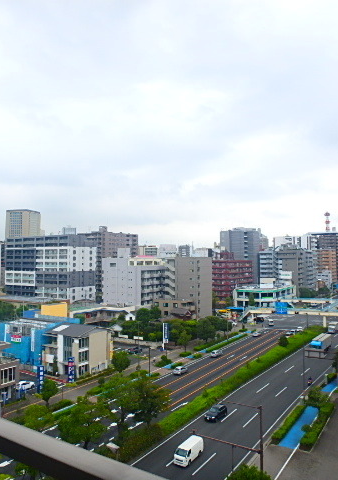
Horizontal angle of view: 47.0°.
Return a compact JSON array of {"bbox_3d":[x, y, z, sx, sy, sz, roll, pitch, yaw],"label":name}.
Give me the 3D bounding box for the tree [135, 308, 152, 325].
[{"bbox_3d":[-7.672,25.781,116.584,5.000,9.400,5.000,0,-4,0],"label":"tree"}]

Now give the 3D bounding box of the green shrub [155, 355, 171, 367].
[{"bbox_3d":[-1.293,27.937,90.675,3.200,2.100,2.600,-3,-4,34],"label":"green shrub"}]

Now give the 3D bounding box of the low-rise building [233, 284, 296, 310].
[{"bbox_3d":[48.338,27.651,191.821,18.500,11.500,34.000,-3,-3,34],"label":"low-rise building"}]

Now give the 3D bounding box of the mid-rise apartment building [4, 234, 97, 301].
[{"bbox_3d":[-62.162,17.140,204.293,50.000,37.000,20.000,-3,-3,34],"label":"mid-rise apartment building"}]

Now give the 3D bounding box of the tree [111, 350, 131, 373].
[{"bbox_3d":[-10.446,26.389,84.463,4.400,4.700,4.400,0,-3,-7],"label":"tree"}]

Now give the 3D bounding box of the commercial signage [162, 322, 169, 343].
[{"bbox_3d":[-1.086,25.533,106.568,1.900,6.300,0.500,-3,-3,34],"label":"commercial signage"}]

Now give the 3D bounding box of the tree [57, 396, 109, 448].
[{"bbox_3d":[-10.161,23.113,46.966,6.400,9.000,6.400,-3,-3,34],"label":"tree"}]

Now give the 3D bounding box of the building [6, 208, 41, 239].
[{"bbox_3d":[-205.329,6.555,547.266,32.900,93.600,30.700,-1,-3,9],"label":"building"}]

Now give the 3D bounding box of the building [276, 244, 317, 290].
[{"bbox_3d":[81.919,21.531,245.958,13.300,34.000,46.000,-3,-4,33],"label":"building"}]

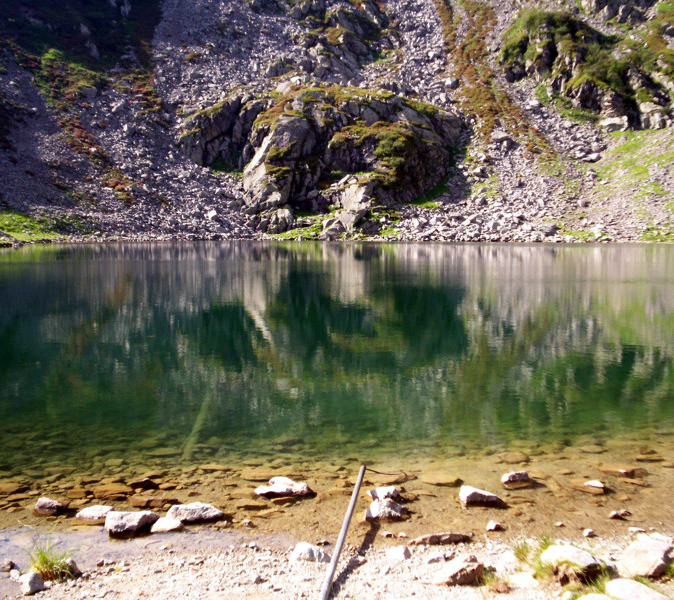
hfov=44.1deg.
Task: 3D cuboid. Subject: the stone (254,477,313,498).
[{"bbox_3d":[-0.405,1.417,6.291,0.430,0.120,0.230,0,5,-4],"label":"stone"}]

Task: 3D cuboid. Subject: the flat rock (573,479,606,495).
[{"bbox_3d":[2.078,1.533,6.820,0.262,0.092,0.170,1,5,17],"label":"flat rock"}]

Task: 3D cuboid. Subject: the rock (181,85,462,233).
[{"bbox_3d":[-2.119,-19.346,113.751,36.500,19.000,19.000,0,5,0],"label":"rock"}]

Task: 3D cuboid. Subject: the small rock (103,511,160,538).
[{"bbox_3d":[-1.427,1.562,5.784,0.383,0.138,0.237,-1,5,-14],"label":"small rock"}]

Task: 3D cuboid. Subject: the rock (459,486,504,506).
[{"bbox_3d":[1.109,1.509,6.380,0.353,0.116,0.201,1,5,10],"label":"rock"}]

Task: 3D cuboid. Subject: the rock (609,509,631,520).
[{"bbox_3d":[1.975,1.493,5.792,0.150,0.060,0.095,2,5,19],"label":"rock"}]

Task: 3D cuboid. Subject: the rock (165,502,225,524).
[{"bbox_3d":[-0.982,1.465,5.767,0.405,0.100,0.210,-1,5,-10],"label":"rock"}]

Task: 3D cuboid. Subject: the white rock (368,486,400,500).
[{"bbox_3d":[0.344,1.429,6.138,0.230,0.110,0.170,1,5,3],"label":"white rock"}]

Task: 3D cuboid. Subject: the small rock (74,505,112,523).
[{"bbox_3d":[-1.782,1.562,6.096,0.286,0.082,0.177,-1,5,-17],"label":"small rock"}]

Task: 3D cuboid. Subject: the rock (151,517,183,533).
[{"bbox_3d":[-1.190,1.577,5.836,0.225,0.075,0.146,-1,5,-12],"label":"rock"}]

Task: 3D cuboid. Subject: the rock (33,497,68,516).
[{"bbox_3d":[-2.168,1.559,6.282,0.234,0.109,0.176,-2,5,-19],"label":"rock"}]

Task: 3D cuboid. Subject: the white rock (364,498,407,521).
[{"bbox_3d":[0.332,1.458,5.806,0.285,0.120,0.190,1,5,3],"label":"white rock"}]

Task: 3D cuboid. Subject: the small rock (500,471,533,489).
[{"bbox_3d":[1.494,1.501,6.959,0.251,0.121,0.171,1,5,12],"label":"small rock"}]

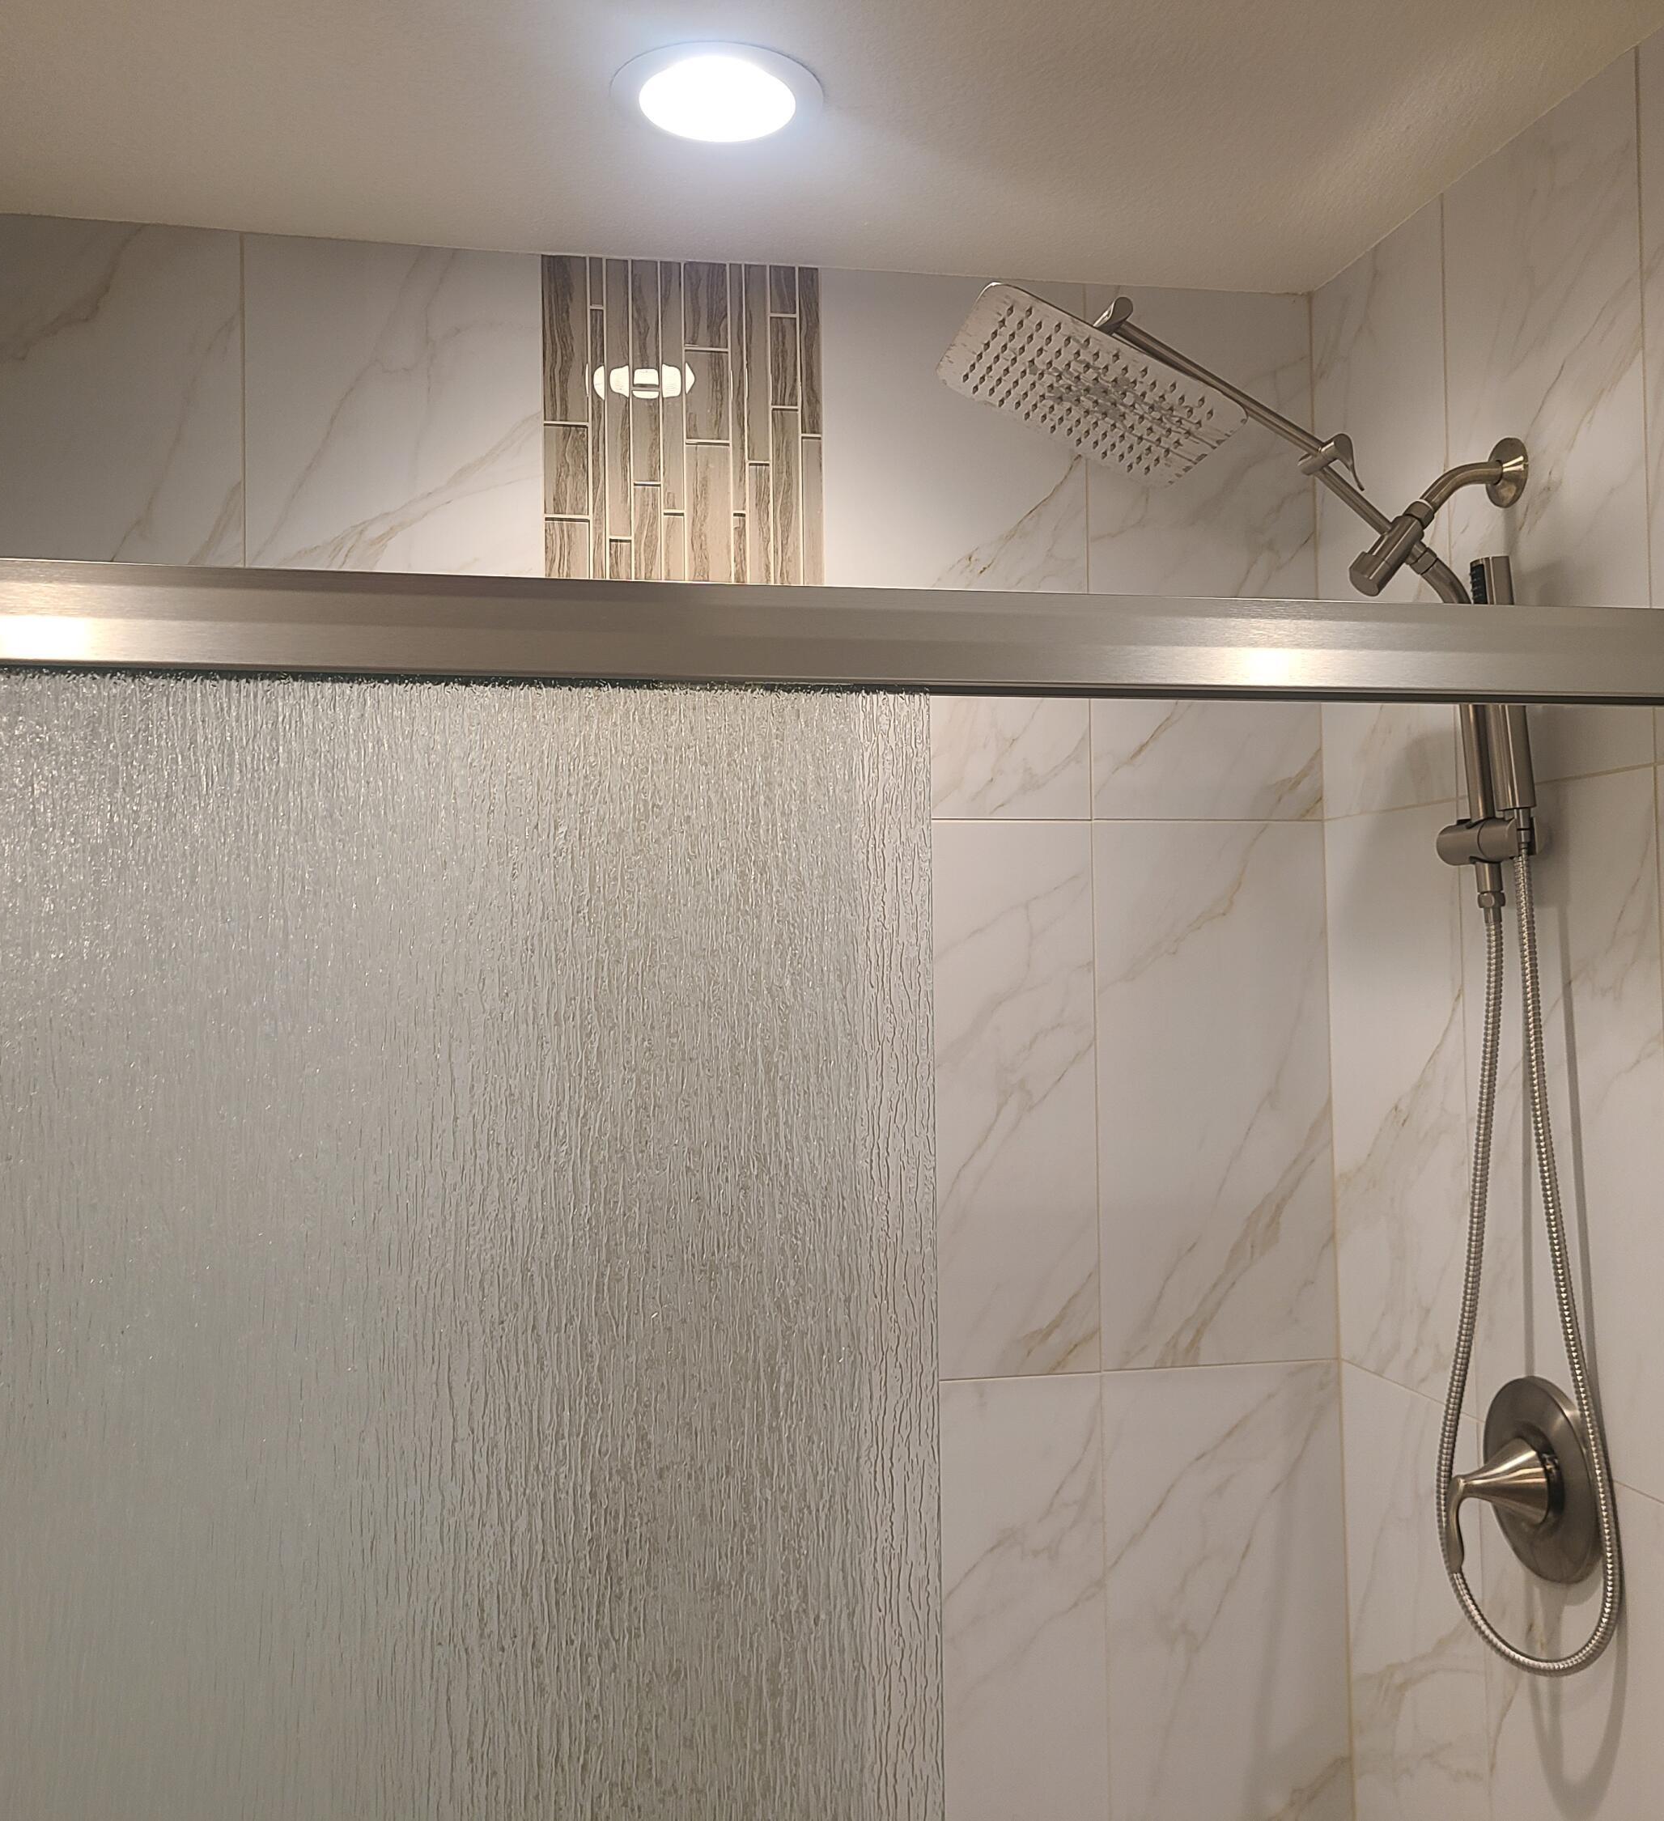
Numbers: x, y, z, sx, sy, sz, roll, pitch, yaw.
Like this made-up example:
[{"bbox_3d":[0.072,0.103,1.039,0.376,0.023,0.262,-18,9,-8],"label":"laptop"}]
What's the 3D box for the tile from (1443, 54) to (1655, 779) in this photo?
[{"bbox_3d":[0.653,-0.419,1.667,0.010,0.602,0.299,-1,-2,-12],"label":"tile"}]

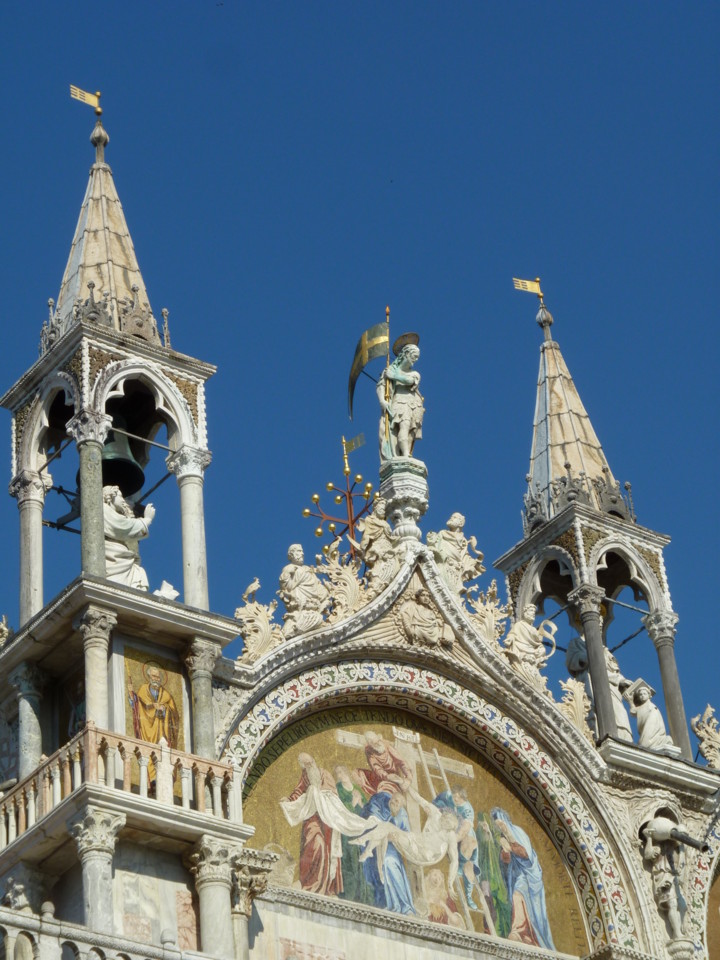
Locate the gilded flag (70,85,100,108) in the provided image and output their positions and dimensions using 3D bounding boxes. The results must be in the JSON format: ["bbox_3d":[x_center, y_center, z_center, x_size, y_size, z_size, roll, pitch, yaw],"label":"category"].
[{"bbox_3d":[-4.180,-5.839,39.658,0.498,0.253,0.040,19,-41,-32],"label":"gilded flag"}]

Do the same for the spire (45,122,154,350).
[{"bbox_3d":[-3.561,-3.246,36.307,1.500,4.800,1.500,19,-41,-31],"label":"spire"}]

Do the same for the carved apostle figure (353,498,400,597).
[{"bbox_3d":[0.242,0.942,37.573,0.616,1.635,0.490,19,-41,-32],"label":"carved apostle figure"}]

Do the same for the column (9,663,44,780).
[{"bbox_3d":[-4.250,3.536,33.577,0.395,2.567,0.395,19,-41,-32],"label":"column"}]

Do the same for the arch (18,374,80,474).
[{"bbox_3d":[-4.138,-0.853,35.929,0.332,1.327,1.619,19,-41,-32],"label":"arch"}]

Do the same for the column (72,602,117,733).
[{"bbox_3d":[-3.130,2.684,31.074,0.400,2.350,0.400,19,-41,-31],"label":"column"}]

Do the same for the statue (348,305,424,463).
[{"bbox_3d":[0.439,-1.225,39.513,0.790,2.686,1.106,19,-41,-32],"label":"statue"}]

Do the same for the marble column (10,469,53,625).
[{"bbox_3d":[-4.433,1.148,35.254,0.474,2.678,0.474,19,-41,-32],"label":"marble column"}]

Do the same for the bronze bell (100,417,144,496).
[{"bbox_3d":[-3.303,-0.414,34.407,0.900,0.970,0.900,-4,-34,-2],"label":"bronze bell"}]

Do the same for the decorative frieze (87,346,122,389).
[{"bbox_3d":[-3.298,-1.417,33.795,0.520,0.750,0.100,19,-41,-31],"label":"decorative frieze"}]

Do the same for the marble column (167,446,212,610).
[{"bbox_3d":[-2.130,0.753,33.426,0.430,2.520,0.430,19,-41,-31],"label":"marble column"}]

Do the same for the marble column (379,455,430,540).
[{"bbox_3d":[0.656,0.301,38.385,0.648,1.161,0.648,19,-41,-32],"label":"marble column"}]

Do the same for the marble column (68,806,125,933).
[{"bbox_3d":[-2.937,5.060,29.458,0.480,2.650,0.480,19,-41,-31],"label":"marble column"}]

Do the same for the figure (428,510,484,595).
[{"bbox_3d":[1.327,1.026,36.174,0.780,1.420,0.550,19,-41,-31],"label":"figure"}]

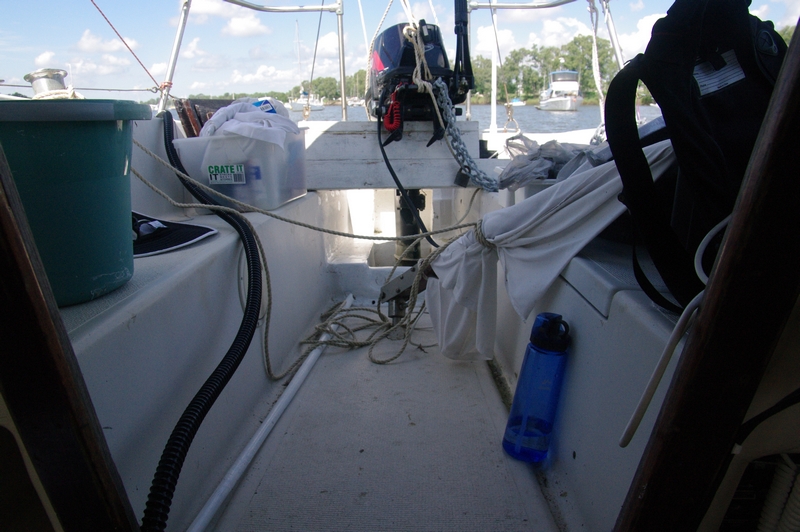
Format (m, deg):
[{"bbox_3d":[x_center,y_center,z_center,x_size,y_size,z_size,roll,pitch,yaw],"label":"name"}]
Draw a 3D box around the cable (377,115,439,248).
[{"bbox_3d":[0.015,-0.286,1.793,0.190,0.360,0.380,0,17,0],"label":"cable"}]

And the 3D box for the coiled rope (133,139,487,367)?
[{"bbox_3d":[-0.240,-0.059,1.432,0.850,0.500,0.560,0,17,0],"label":"coiled rope"}]

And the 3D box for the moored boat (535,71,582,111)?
[{"bbox_3d":[16.523,-18.090,57.218,3.400,4.100,9.800,3,17,9],"label":"moored boat"}]

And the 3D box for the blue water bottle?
[{"bbox_3d":[0.247,0.212,0.985,0.080,0.257,0.079,6,11,-2],"label":"blue water bottle"}]

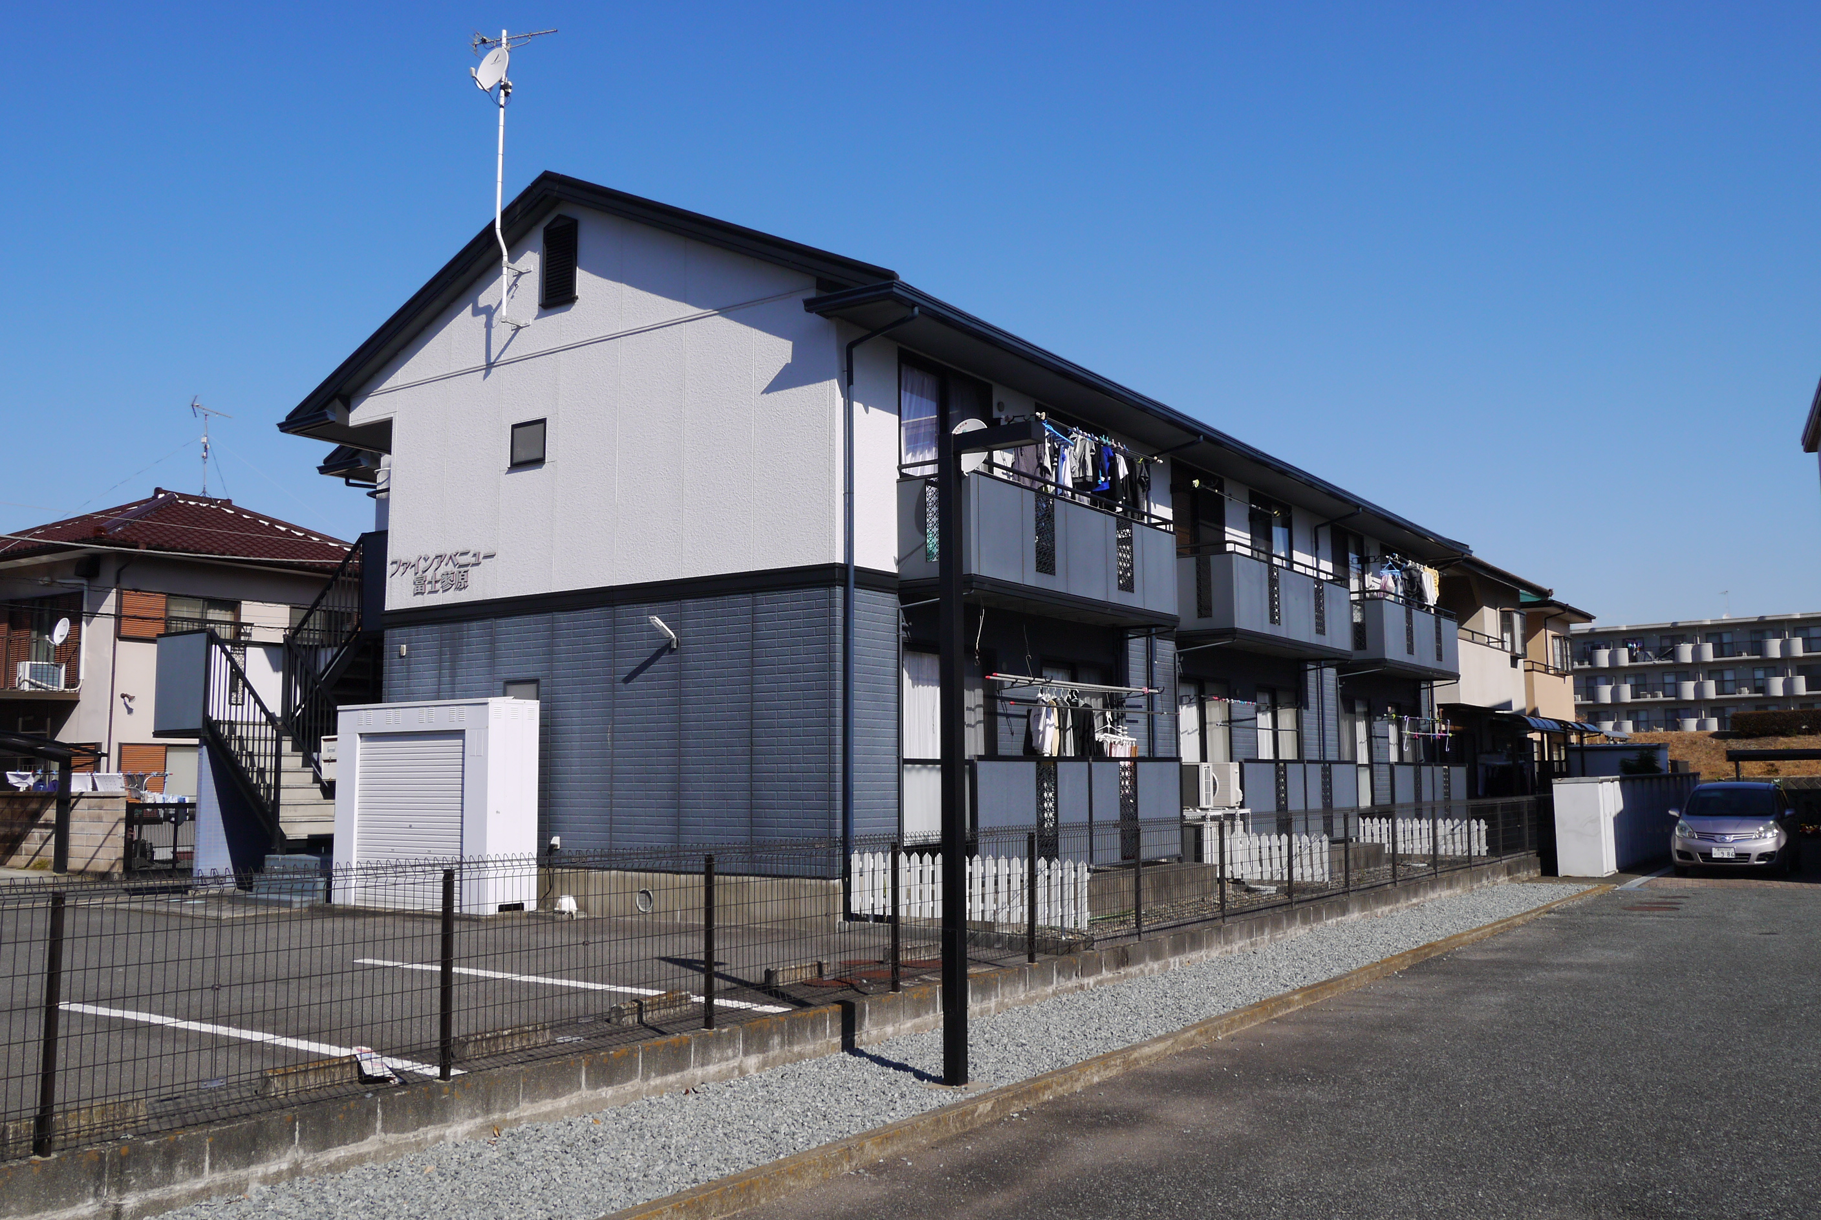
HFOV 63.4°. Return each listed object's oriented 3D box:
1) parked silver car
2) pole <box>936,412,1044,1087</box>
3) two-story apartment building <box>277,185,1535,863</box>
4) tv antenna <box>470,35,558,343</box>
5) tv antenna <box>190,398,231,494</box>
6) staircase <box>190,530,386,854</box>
[{"bbox_3d":[13.944,3.672,24.886,1.720,1.535,4.050,-5,-8,34],"label":"parked silver car"},{"bbox_3d":[0.505,0.858,8.898,0.670,3.970,0.150,-5,-8,35],"label":"pole"},{"bbox_3d":[1.869,0.112,25.474,10.200,8.500,21.800,-5,-8,35],"label":"two-story apartment building"},{"bbox_3d":[-4.741,-5.113,17.336,1.080,3.700,0.720,-7,-9,45],"label":"tv antenna"},{"bbox_3d":[-14.557,-3.312,30.590,0.500,2.028,1.100,-2,-7,19],"label":"tv antenna"},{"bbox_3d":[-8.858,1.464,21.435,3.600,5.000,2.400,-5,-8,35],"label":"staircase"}]

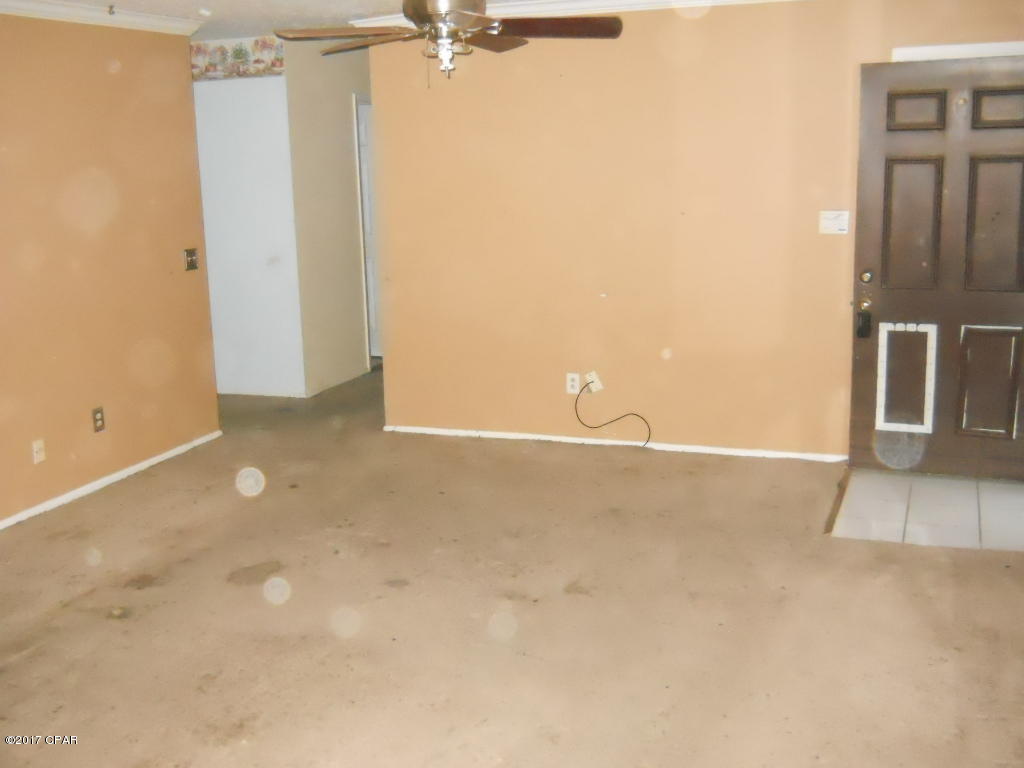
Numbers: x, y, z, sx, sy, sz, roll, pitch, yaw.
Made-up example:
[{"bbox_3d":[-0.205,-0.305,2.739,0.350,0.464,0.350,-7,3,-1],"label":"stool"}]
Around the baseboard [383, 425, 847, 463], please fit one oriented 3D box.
[{"bbox_3d":[0.511,0.338,6.252,2.742,0.042,0.016,3,12,19],"label":"baseboard"}]

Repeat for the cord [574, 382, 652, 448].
[{"bbox_3d":[0.562,0.172,6.182,0.433,0.364,0.050,3,12,19],"label":"cord"}]

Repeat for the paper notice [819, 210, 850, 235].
[{"bbox_3d":[1.656,-0.829,5.617,0.149,0.117,0.006,3,12,19],"label":"paper notice"}]

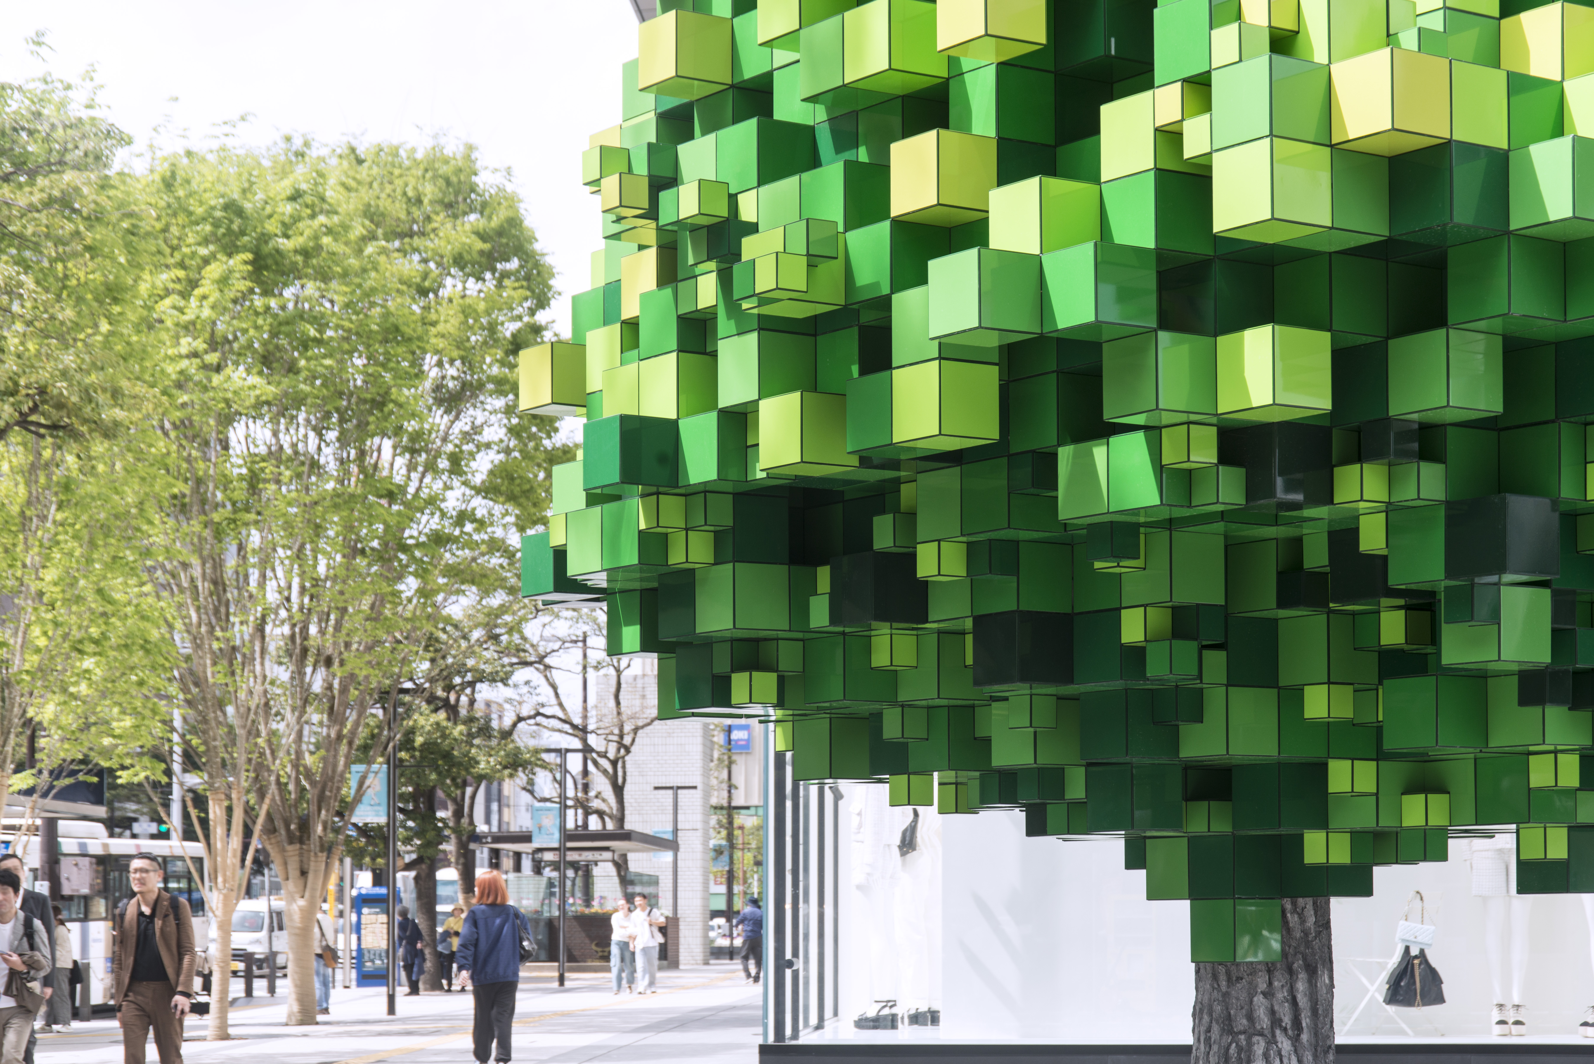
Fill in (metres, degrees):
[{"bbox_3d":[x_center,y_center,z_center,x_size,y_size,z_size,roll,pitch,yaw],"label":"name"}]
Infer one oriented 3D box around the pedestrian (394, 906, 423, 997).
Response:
[{"bbox_3d":[-6.570,7.097,52.500,0.420,1.540,0.520,-6,-9,44],"label":"pedestrian"}]

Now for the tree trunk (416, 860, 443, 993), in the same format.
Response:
[{"bbox_3d":[-6.612,7.096,55.800,0.490,2.320,0.460,0,-6,0],"label":"tree trunk"}]

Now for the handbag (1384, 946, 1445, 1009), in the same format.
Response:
[{"bbox_3d":[3.547,2.557,17.800,0.335,0.360,0.160,0,-6,-3],"label":"handbag"}]

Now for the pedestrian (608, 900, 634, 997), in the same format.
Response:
[{"bbox_3d":[-2.991,7.063,52.800,0.450,1.610,0.400,-1,-7,11],"label":"pedestrian"}]

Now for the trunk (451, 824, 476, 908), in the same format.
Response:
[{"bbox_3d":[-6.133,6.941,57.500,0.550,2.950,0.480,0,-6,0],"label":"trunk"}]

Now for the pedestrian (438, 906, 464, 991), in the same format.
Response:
[{"bbox_3d":[-6.109,7.376,55.000,0.480,1.580,0.360,-1,-6,6],"label":"pedestrian"}]

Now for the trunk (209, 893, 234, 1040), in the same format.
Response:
[{"bbox_3d":[-6.205,4.683,33.400,0.250,1.570,0.250,0,-6,0],"label":"trunk"}]

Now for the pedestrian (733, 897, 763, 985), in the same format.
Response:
[{"bbox_3d":[-0.936,7.978,60.500,0.560,1.700,0.420,2,-6,-14],"label":"pedestrian"}]

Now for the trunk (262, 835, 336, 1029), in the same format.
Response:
[{"bbox_3d":[-6.484,5.223,40.500,0.970,2.450,0.850,0,-6,0],"label":"trunk"}]

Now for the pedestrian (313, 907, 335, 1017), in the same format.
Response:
[{"bbox_3d":[-6.857,6.155,44.800,0.500,1.640,0.400,4,-8,-30],"label":"pedestrian"}]

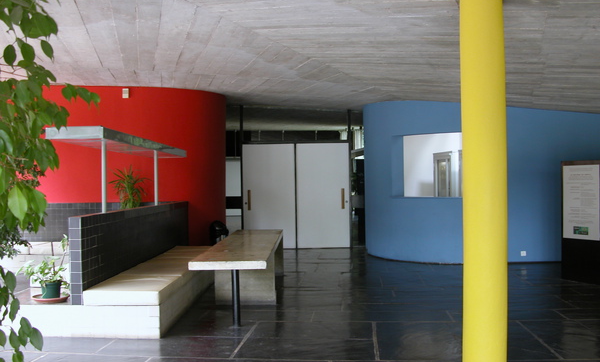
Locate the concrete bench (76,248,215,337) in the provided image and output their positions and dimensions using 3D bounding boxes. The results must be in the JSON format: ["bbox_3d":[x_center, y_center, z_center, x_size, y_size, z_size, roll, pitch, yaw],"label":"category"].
[{"bbox_3d":[-1.651,1.265,7.750,0.760,0.436,4.200,-1,-1,0],"label":"concrete bench"}]

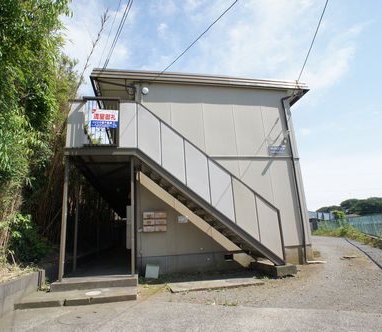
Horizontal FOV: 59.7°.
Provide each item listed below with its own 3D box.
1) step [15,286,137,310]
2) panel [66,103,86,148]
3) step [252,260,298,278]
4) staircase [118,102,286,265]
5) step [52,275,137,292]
[{"bbox_3d":[-1.741,2.120,5.381,1.730,0.085,1.030,-1,-14,-9],"label":"step"},{"bbox_3d":[-2.625,-0.942,7.620,0.395,1.140,0.050,-1,-14,-9],"label":"panel"},{"bbox_3d":[2.036,2.517,8.087,0.500,0.250,1.340,-1,-14,-9],"label":"step"},{"bbox_3d":[0.132,0.484,8.298,3.770,3.980,1.200,-1,-14,-9],"label":"staircase"},{"bbox_3d":[-1.781,2.249,6.428,1.490,0.135,1.050,-1,-14,-9],"label":"step"}]

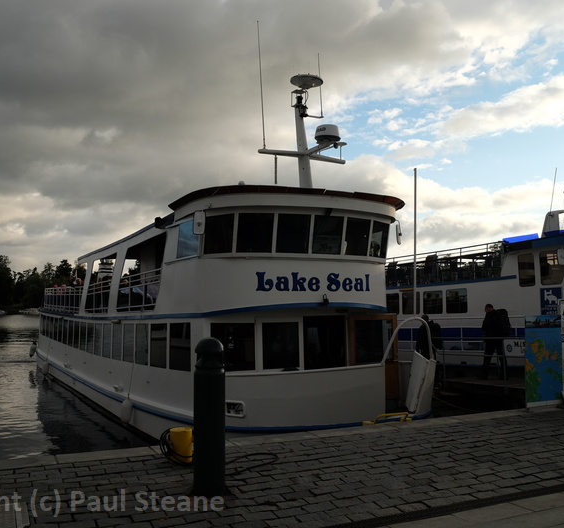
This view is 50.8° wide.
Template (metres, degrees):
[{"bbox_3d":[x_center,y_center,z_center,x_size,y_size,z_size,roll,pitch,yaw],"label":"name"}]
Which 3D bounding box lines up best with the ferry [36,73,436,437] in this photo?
[{"bbox_3d":[-3.666,0.556,19.580,5.600,7.685,21.400,2,-5,-28],"label":"ferry"}]

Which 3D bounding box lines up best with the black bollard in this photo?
[{"bbox_3d":[-0.580,1.205,4.782,0.250,1.219,0.250,0,-4,0],"label":"black bollard"}]

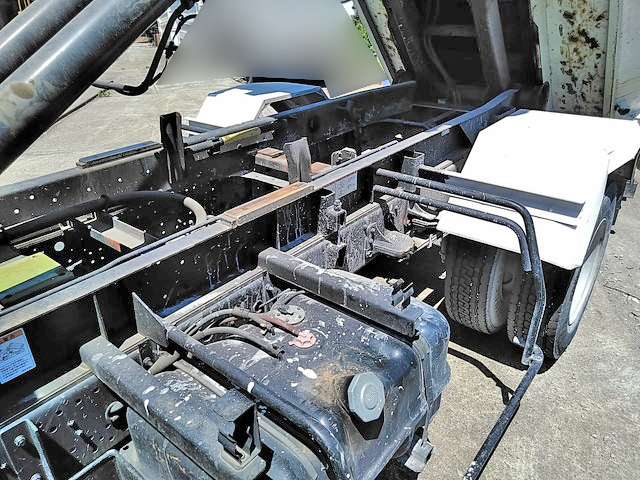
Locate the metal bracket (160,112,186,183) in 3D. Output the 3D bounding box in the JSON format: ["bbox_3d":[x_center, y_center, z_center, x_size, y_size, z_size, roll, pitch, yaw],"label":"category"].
[{"bbox_3d":[-0.505,-0.321,1.738,0.045,0.235,0.075,20,34,34],"label":"metal bracket"}]

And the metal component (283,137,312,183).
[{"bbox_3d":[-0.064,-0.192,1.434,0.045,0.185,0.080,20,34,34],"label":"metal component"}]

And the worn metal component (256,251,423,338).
[{"bbox_3d":[0.030,0.099,1.141,0.440,0.054,0.065,20,34,34],"label":"worn metal component"}]

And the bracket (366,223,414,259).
[{"bbox_3d":[0.249,0.005,1.700,0.115,0.115,0.152,20,34,34],"label":"bracket"}]

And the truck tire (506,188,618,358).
[{"bbox_3d":[1.000,0.115,2.043,0.197,0.740,0.740,20,34,34],"label":"truck tire"}]

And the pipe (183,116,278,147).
[{"bbox_3d":[-0.331,-0.429,1.921,0.036,0.036,0.470,20,34,34],"label":"pipe"}]

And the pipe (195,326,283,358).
[{"bbox_3d":[-0.171,0.211,1.067,0.205,0.044,0.034,7,28,13],"label":"pipe"}]

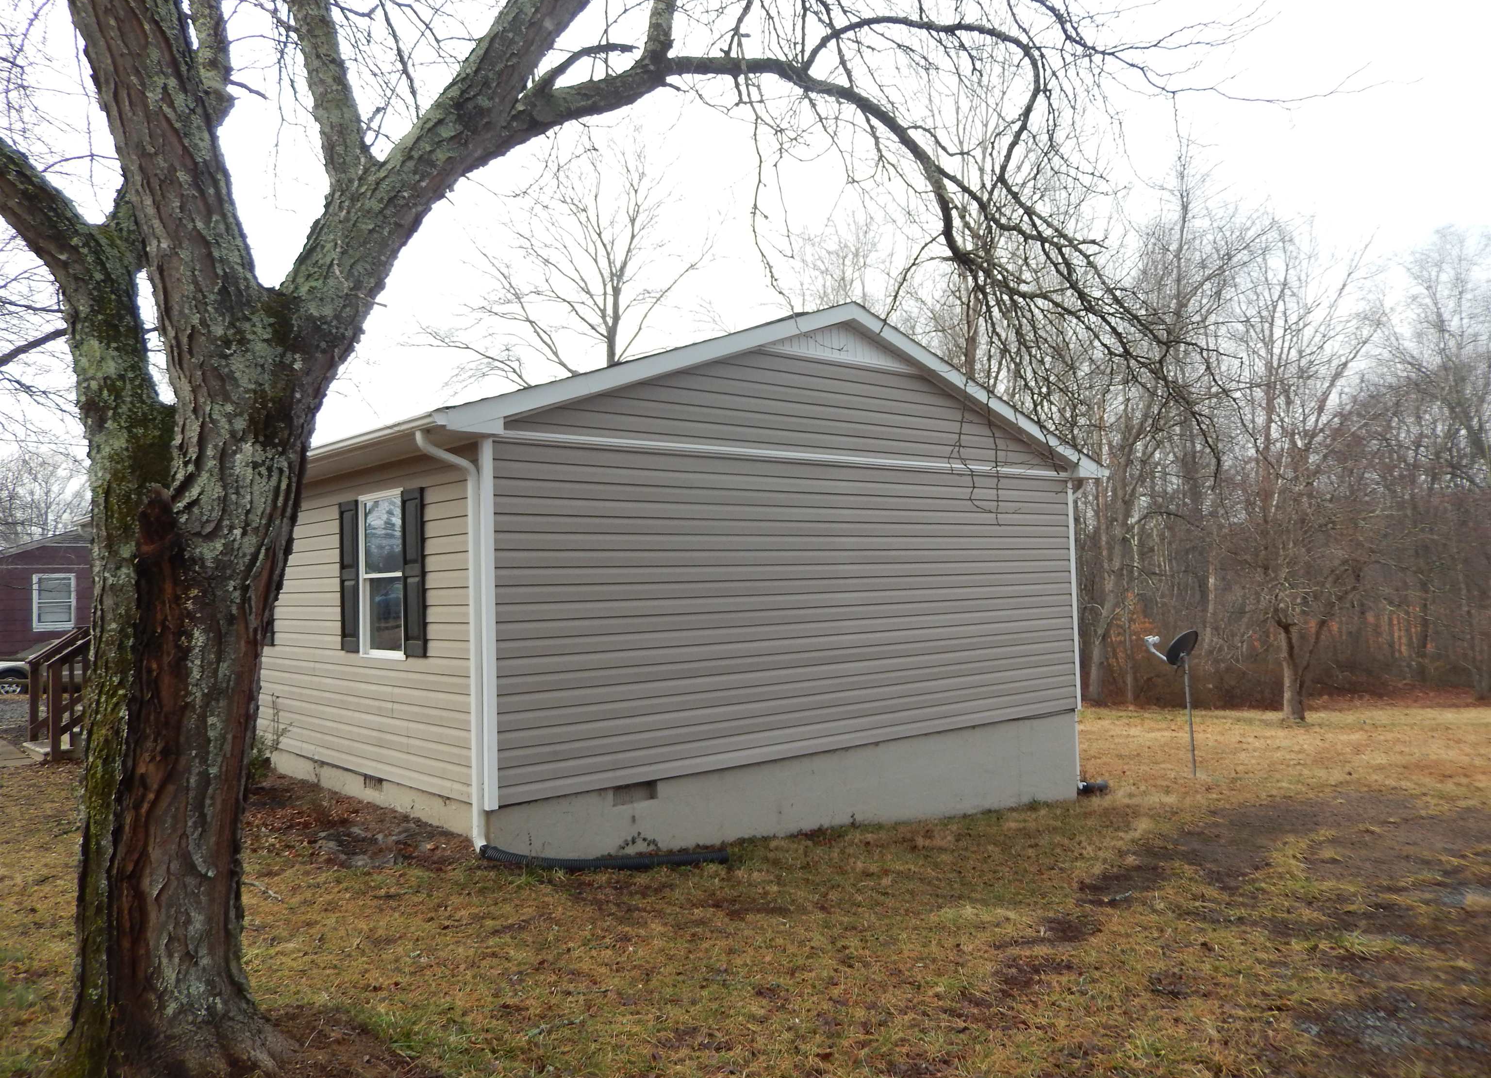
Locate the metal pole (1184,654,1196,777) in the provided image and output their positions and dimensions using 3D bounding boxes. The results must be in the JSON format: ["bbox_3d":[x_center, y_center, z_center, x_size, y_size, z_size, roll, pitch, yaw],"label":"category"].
[{"bbox_3d":[5.661,2.237,13.683,0.060,1.540,0.060,-3,-2,0],"label":"metal pole"}]

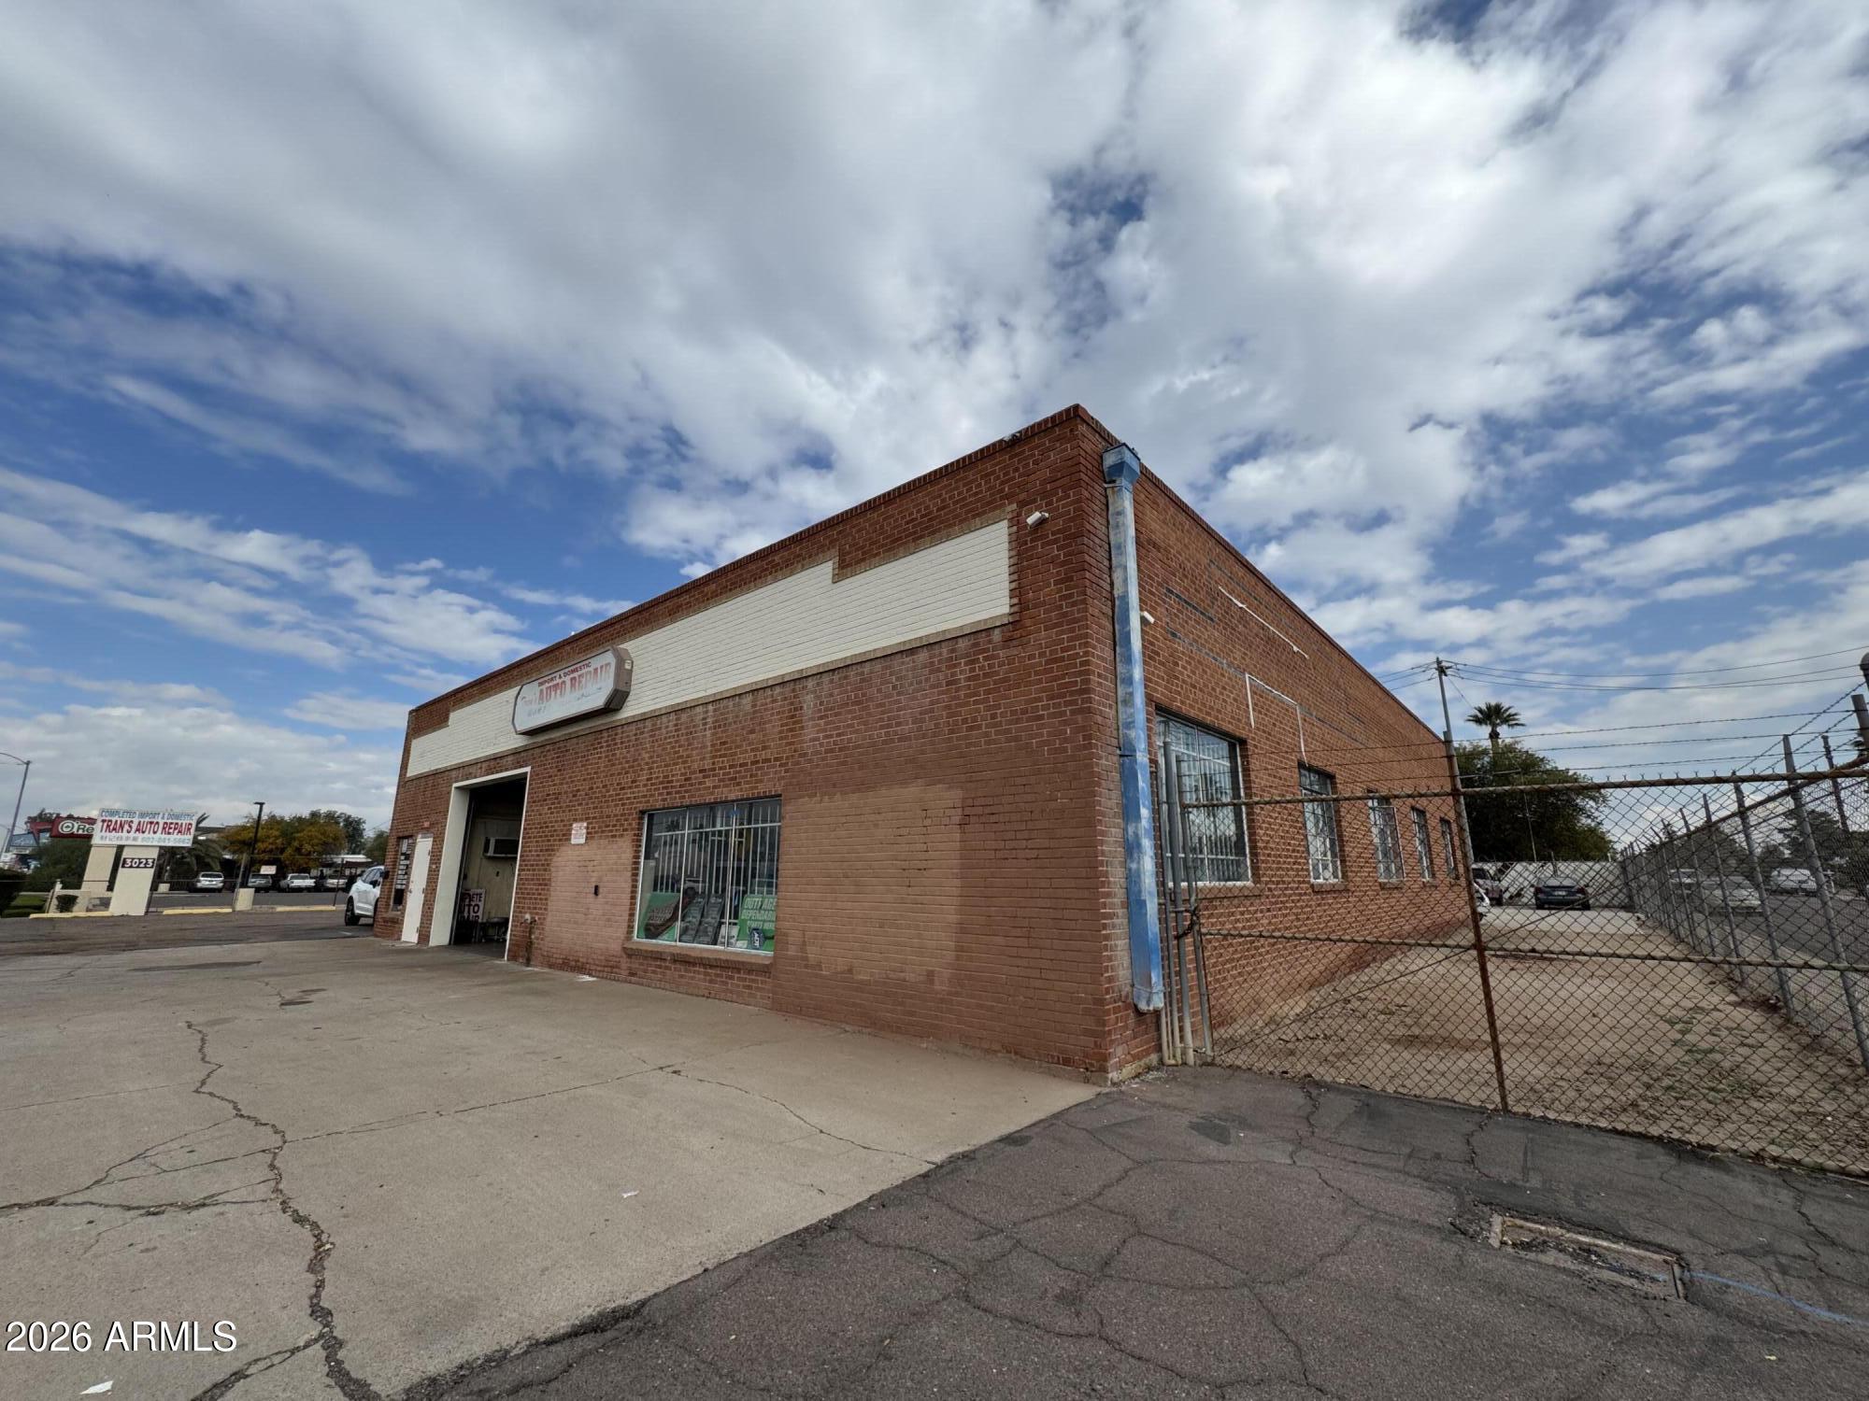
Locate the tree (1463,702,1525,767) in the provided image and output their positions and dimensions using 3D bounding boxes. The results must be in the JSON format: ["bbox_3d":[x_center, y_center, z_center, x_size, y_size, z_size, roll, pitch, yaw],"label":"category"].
[{"bbox_3d":[38.479,6.444,50.779,3.290,13.010,3.290,-11,-17,39],"label":"tree"}]

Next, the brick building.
[{"bbox_3d":[1.649,3.424,19.870,18.060,5.220,22.450,-11,-17,39],"label":"brick building"}]

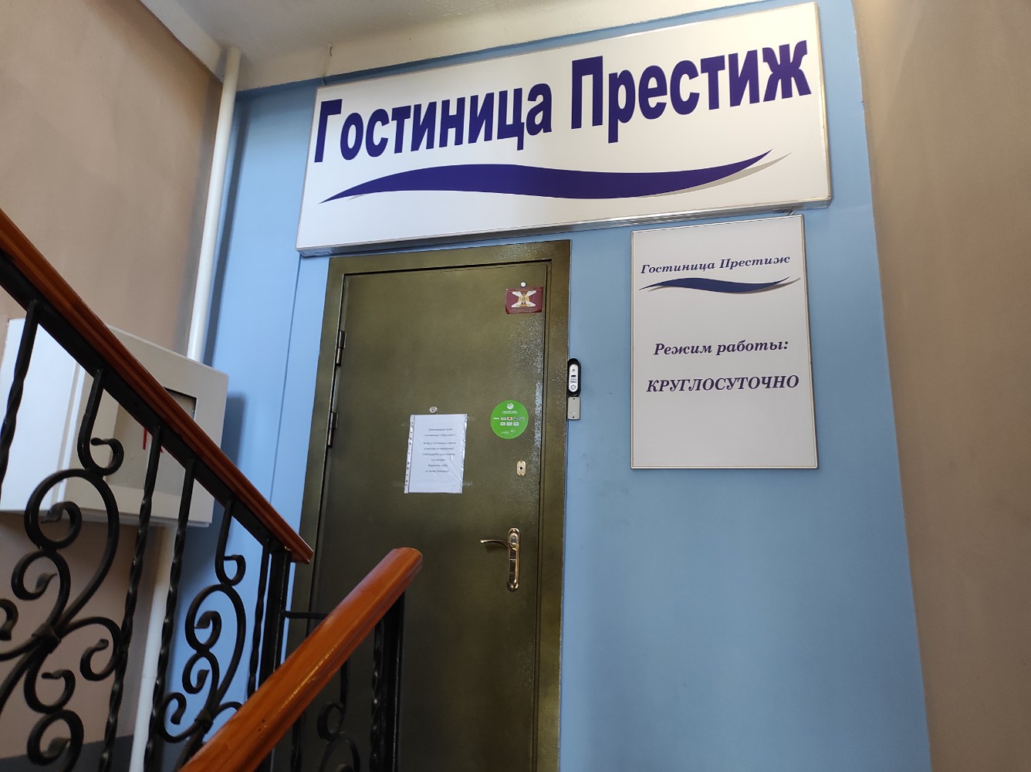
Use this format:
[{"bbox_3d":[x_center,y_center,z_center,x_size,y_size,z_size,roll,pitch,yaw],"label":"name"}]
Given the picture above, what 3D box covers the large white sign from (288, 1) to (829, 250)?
[{"bbox_3d":[0.101,-1.002,3.023,2.127,0.816,0.064,-2,-16,17],"label":"large white sign"}]

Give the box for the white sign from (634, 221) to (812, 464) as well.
[{"bbox_3d":[0.713,-0.156,2.615,0.604,0.902,0.022,-2,-16,17],"label":"white sign"}]

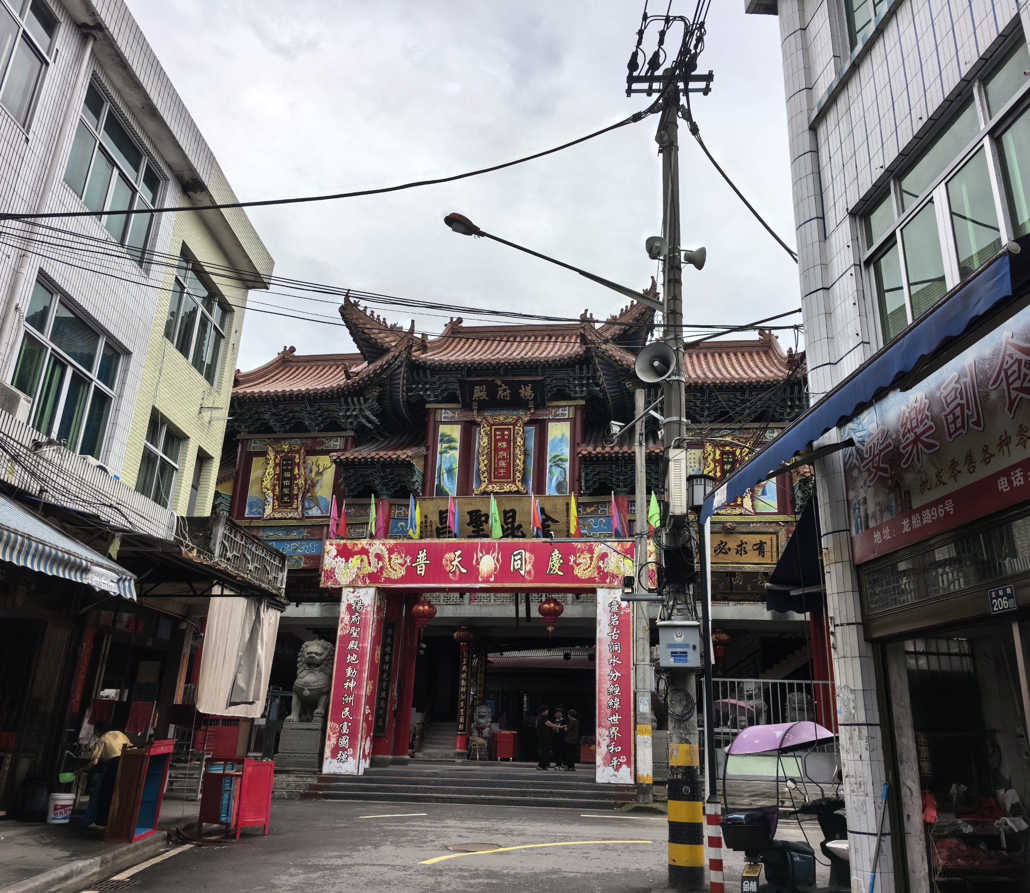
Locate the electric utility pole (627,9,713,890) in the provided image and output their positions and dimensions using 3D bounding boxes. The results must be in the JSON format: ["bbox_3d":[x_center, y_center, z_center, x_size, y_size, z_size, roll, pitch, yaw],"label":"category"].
[{"bbox_3d":[1.956,-0.481,10.041,1.220,10.440,0.550,3,-19,0],"label":"electric utility pole"}]

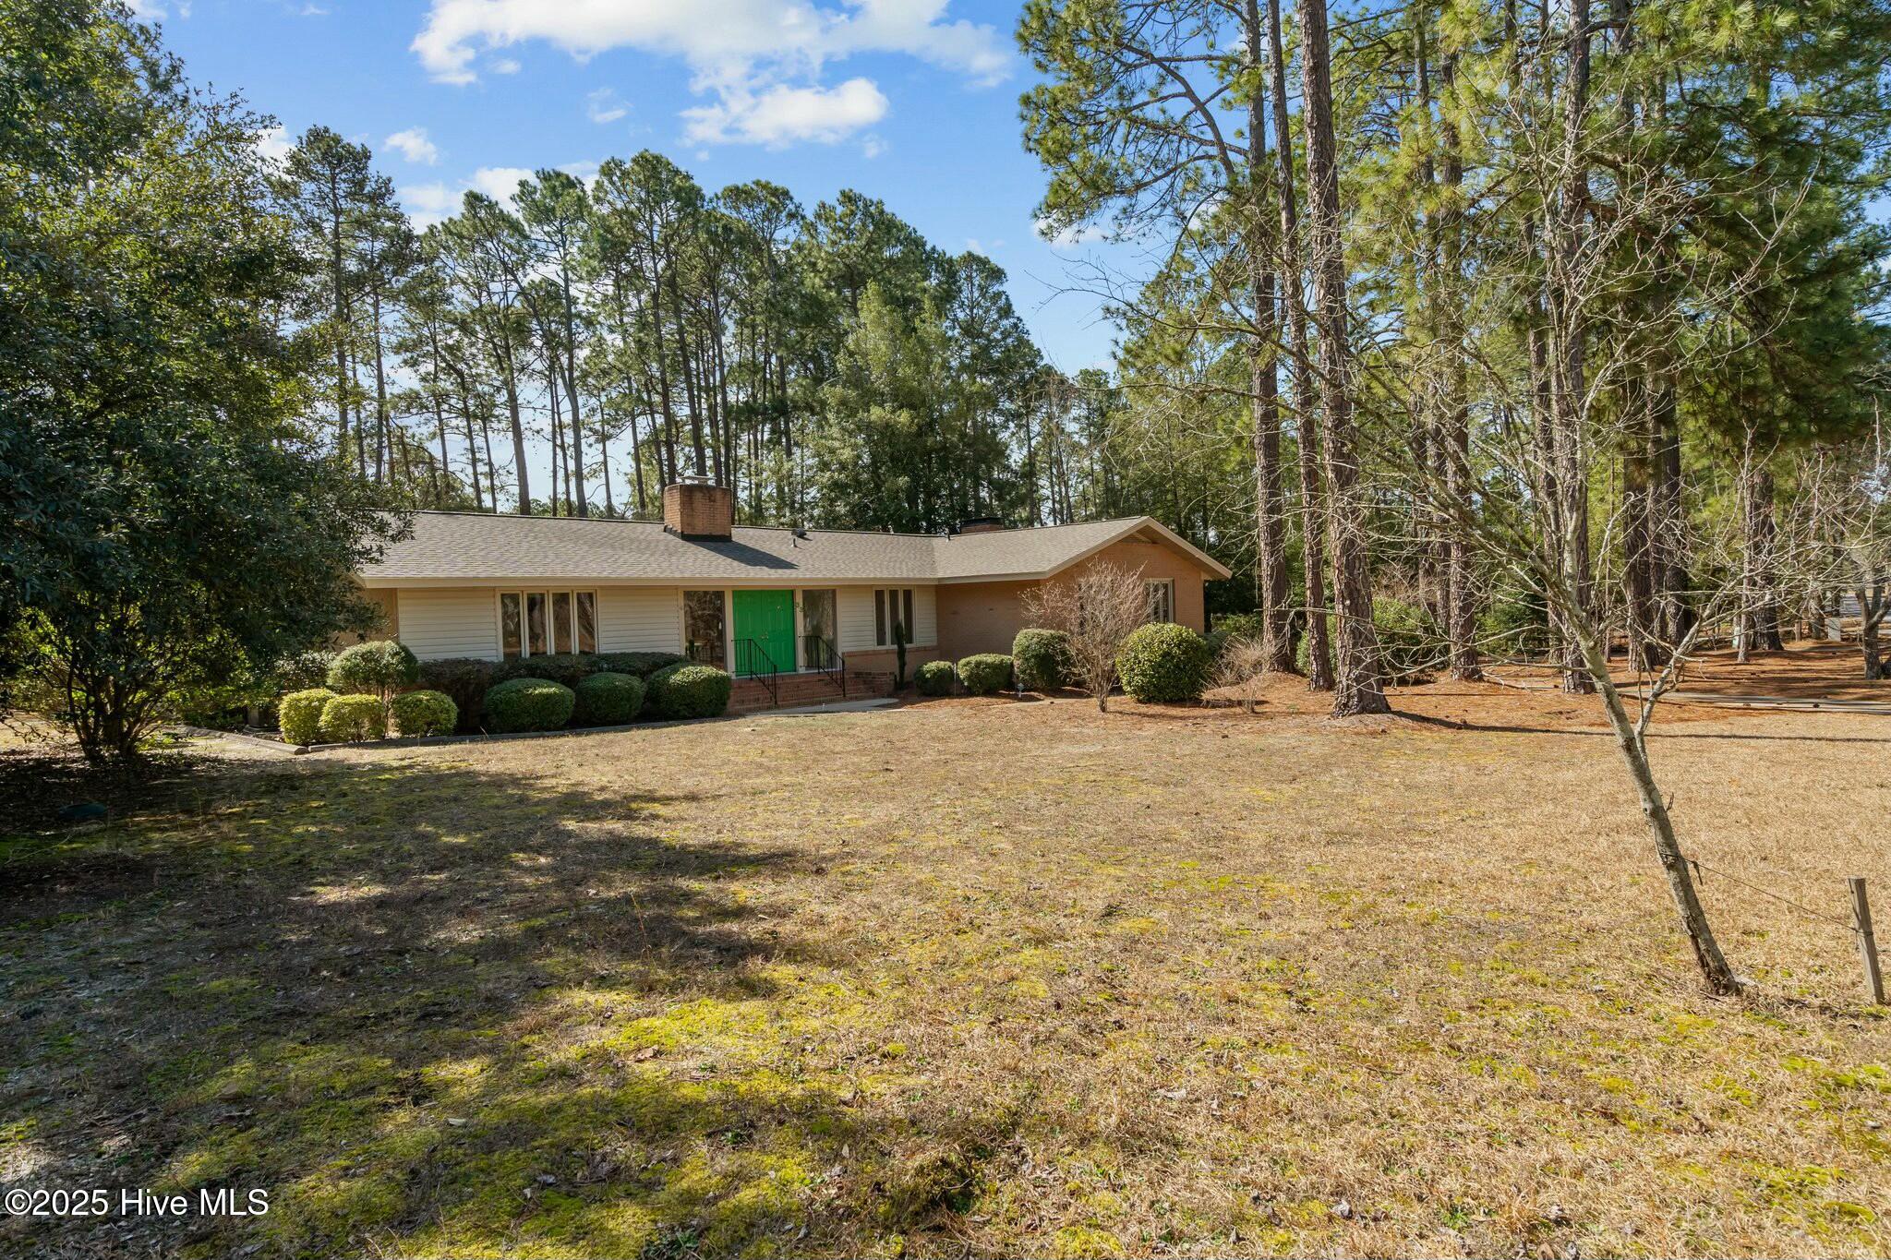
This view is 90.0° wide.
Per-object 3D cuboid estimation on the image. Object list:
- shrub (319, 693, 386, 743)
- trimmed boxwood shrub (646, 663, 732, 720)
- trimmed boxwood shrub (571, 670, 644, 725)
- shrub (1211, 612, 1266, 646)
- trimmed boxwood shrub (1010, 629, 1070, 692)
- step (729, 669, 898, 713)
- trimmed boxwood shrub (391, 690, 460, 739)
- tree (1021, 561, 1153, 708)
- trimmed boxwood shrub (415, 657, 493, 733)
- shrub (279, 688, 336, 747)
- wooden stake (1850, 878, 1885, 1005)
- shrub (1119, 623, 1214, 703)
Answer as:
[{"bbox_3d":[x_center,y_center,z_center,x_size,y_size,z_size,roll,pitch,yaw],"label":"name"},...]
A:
[{"bbox_3d":[-9.914,1.482,15.800,0.980,0.860,0.950,-2,2,-32],"label":"shrub"},{"bbox_3d":[-5.366,1.300,19.866,1.420,1.160,1.650,0,2,44],"label":"trimmed boxwood shrub"},{"bbox_3d":[-6.600,1.351,18.584,1.280,1.060,1.330,0,2,44],"label":"trimmed boxwood shrub"},{"bbox_3d":[9.485,0.095,30.500,1.900,1.400,1.700,-1,1,17],"label":"shrub"},{"bbox_3d":[2.346,0.740,23.100,1.420,1.550,1.380,-1,1,6],"label":"trimmed boxwood shrub"},{"bbox_3d":[-3.644,1.466,22.301,1.800,0.640,4.750,0,2,44],"label":"step"},{"bbox_3d":[-8.909,1.423,16.185,1.060,0.810,1.090,0,2,44],"label":"trimmed boxwood shrub"},{"bbox_3d":[2.821,0.133,18.900,2.500,3.050,2.400,-1,1,8],"label":"tree"},{"bbox_3d":[-8.830,1.164,17.178,1.050,1.260,1.400,0,2,44],"label":"trimmed boxwood shrub"},{"bbox_3d":[-10.777,1.476,16.000,0.900,1.000,0.900,-3,2,-34],"label":"shrub"},{"bbox_3d":[4.688,1.583,4.800,0.055,0.650,0.055,-10,-1,17],"label":"wooden stake"},{"bbox_3d":[4.605,0.677,19.915,1.950,1.670,1.950,0,2,44],"label":"shrub"}]

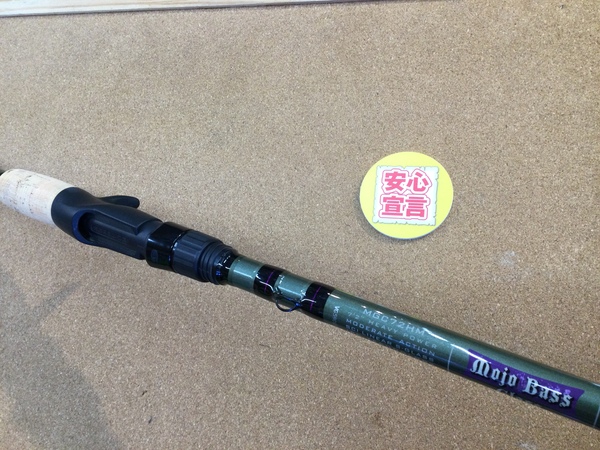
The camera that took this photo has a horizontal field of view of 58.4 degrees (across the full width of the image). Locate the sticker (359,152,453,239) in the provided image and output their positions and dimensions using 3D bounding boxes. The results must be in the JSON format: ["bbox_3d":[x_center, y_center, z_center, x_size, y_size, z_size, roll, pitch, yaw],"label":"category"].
[{"bbox_3d":[0.057,-0.016,0.291,0.050,0.003,0.050,3,75,15],"label":"sticker"}]

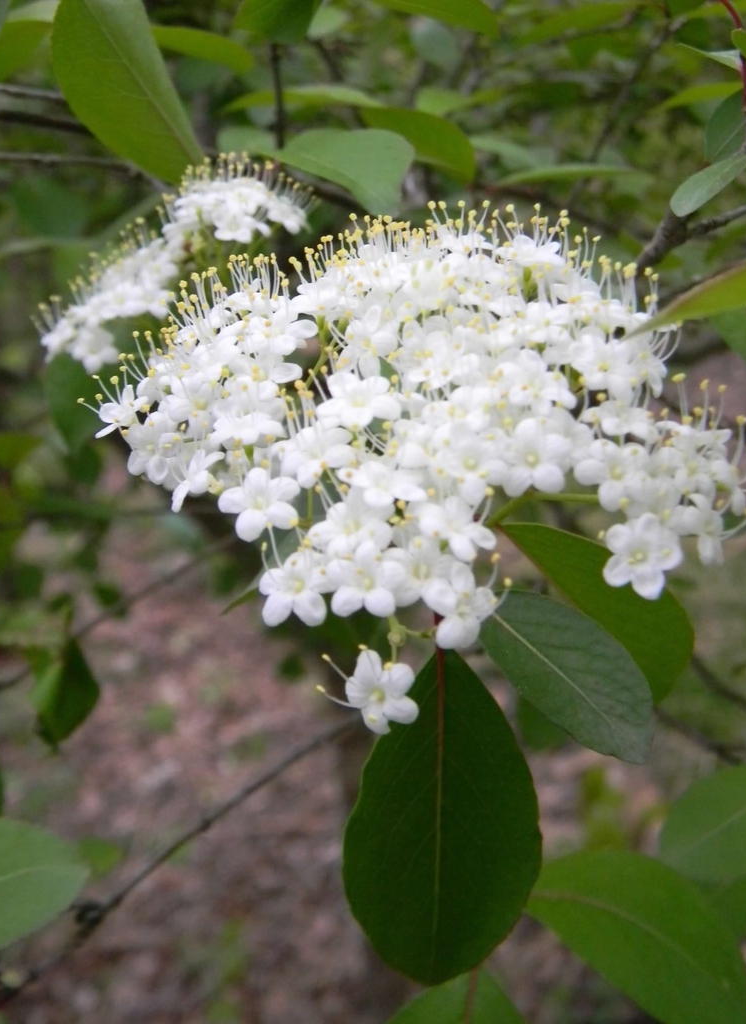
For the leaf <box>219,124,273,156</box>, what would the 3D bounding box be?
[{"bbox_3d":[-0.039,-0.116,0.380,0.024,0.009,0.018,0,20,0],"label":"leaf"}]

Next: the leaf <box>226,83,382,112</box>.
[{"bbox_3d":[-0.022,-0.130,0.380,0.049,0.009,0.022,0,20,0],"label":"leaf"}]

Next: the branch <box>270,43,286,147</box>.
[{"bbox_3d":[-0.029,-0.127,0.370,0.004,0.034,0.004,0,20,0],"label":"branch"}]

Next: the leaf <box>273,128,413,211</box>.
[{"bbox_3d":[-0.007,-0.084,0.300,0.036,0.017,0.026,0,20,0],"label":"leaf"}]

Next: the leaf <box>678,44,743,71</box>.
[{"bbox_3d":[0.081,-0.109,0.290,0.017,0.007,0.010,0,20,0],"label":"leaf"}]

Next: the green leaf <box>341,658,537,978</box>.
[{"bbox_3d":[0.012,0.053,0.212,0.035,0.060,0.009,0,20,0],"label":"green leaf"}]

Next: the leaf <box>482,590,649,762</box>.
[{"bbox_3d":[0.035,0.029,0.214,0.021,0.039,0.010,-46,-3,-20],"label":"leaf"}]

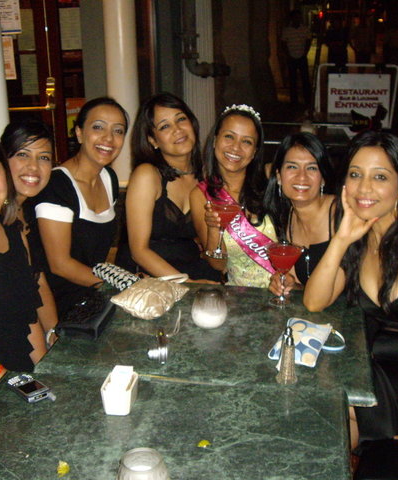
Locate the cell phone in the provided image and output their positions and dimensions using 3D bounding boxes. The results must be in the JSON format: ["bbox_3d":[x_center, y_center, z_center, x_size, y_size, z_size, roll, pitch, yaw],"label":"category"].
[{"bbox_3d":[-0.373,0.327,1.531,0.052,0.021,0.104,-16,21,-40],"label":"cell phone"}]

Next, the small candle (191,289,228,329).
[{"bbox_3d":[0.030,0.179,1.862,0.095,0.090,0.095,1,16,11],"label":"small candle"}]

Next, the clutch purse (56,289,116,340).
[{"bbox_3d":[-0.303,0.201,1.930,0.120,0.038,0.265,-1,16,5],"label":"clutch purse"}]

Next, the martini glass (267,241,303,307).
[{"bbox_3d":[0.241,0.096,1.979,0.103,0.168,0.103,1,16,11],"label":"martini glass"}]

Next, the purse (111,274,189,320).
[{"bbox_3d":[-0.142,0.157,2.010,0.175,0.063,0.210,6,18,27],"label":"purse"}]

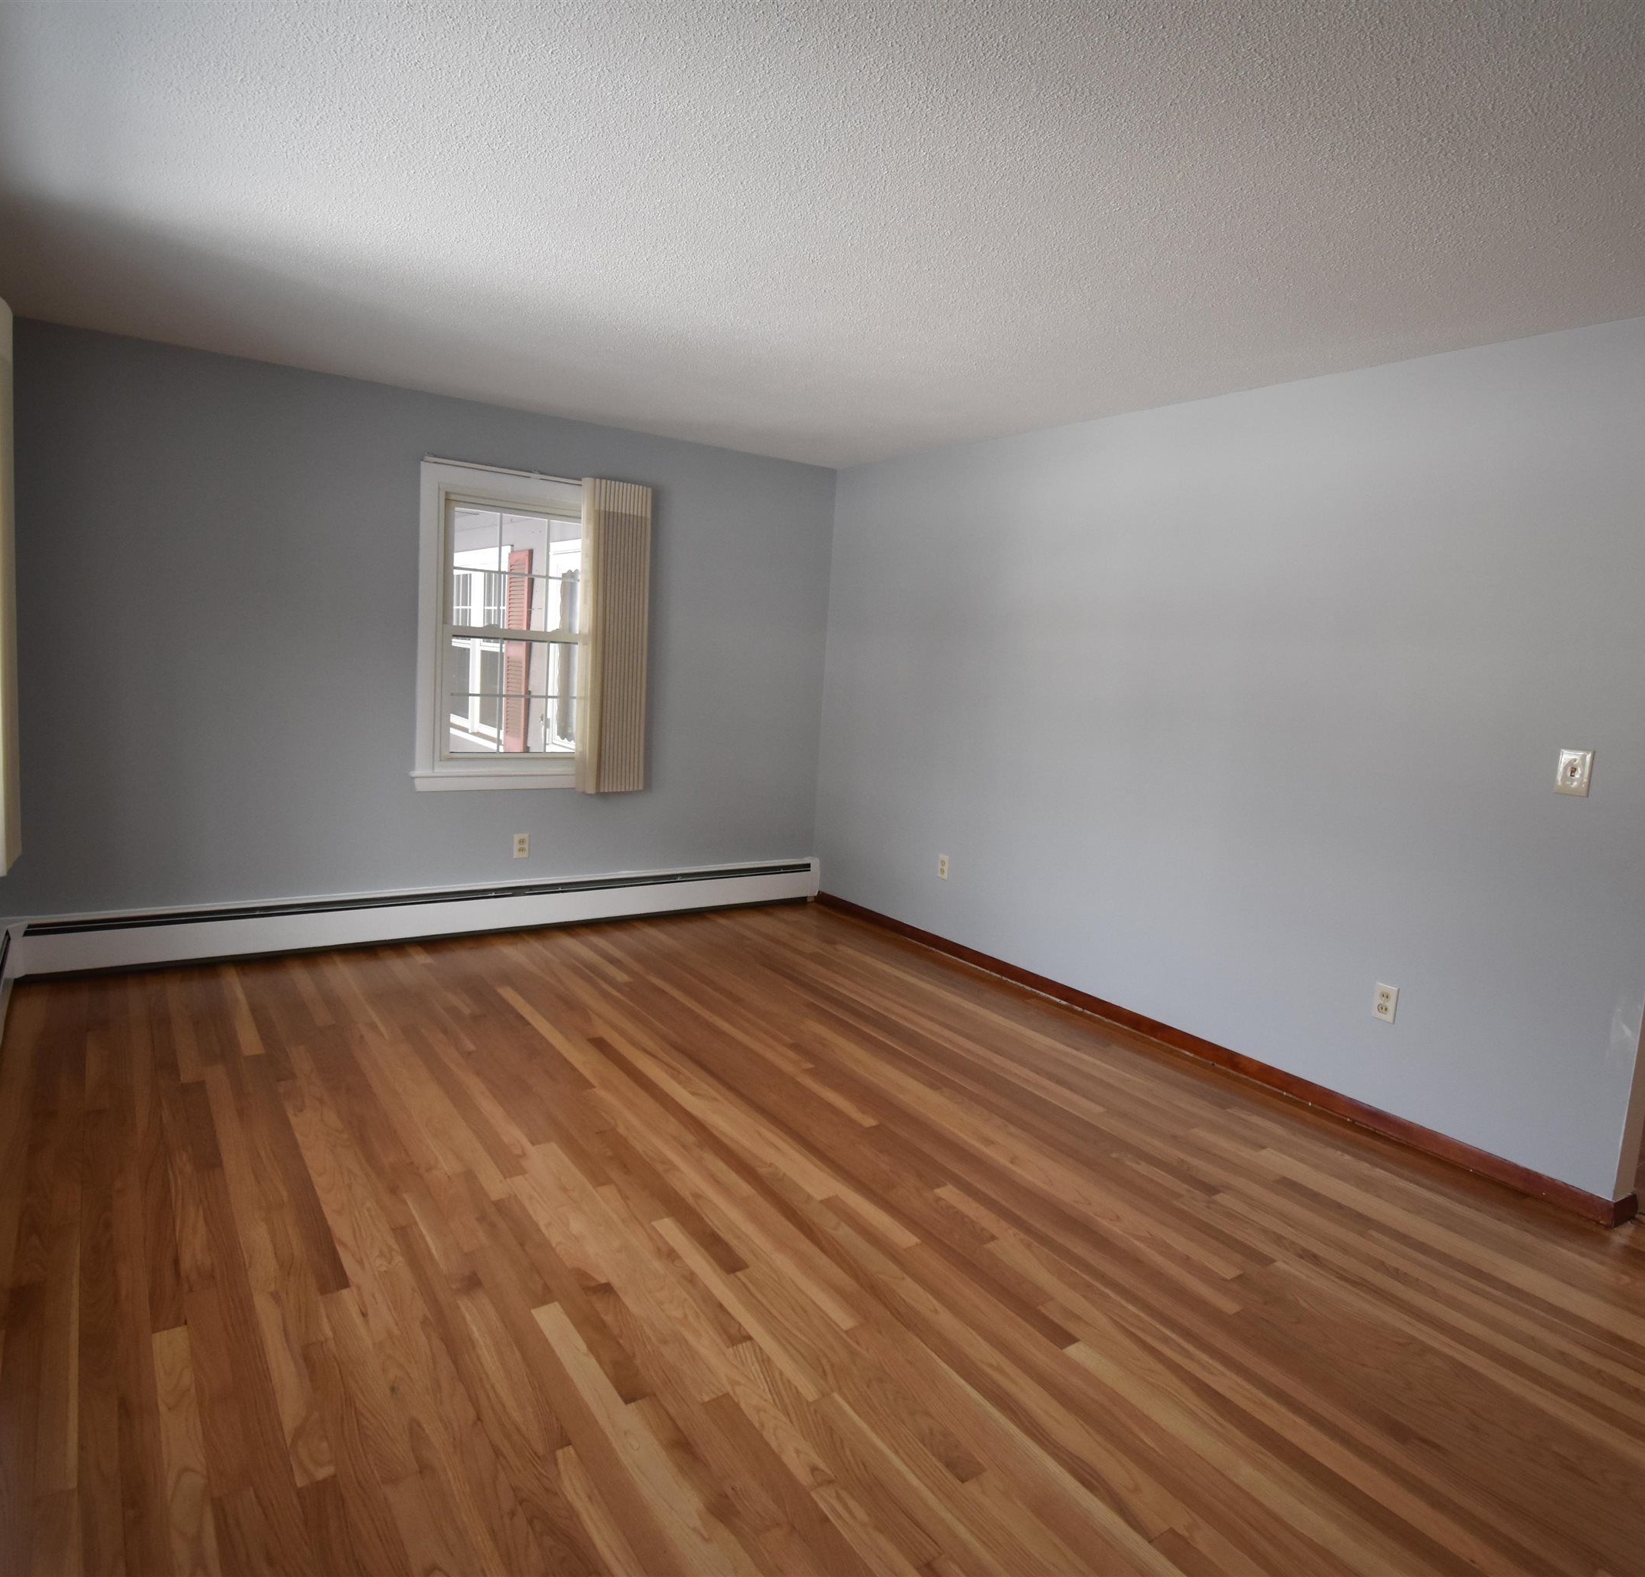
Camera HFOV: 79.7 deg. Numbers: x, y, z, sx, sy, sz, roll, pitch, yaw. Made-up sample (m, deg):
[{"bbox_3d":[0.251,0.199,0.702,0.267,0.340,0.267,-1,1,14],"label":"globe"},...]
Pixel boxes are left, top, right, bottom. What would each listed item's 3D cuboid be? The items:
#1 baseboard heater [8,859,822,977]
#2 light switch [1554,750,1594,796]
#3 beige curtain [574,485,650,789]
[{"bbox_3d":[-1.513,0.559,4.720,3.683,0.220,0.075,-2,9,-36],"label":"baseboard heater"},{"bbox_3d":[2.069,-0.044,2.712,0.012,0.120,0.075,-2,9,-36],"label":"light switch"},{"bbox_3d":[-1.021,-0.716,4.784,0.329,1.461,0.110,-2,9,-36],"label":"beige curtain"}]

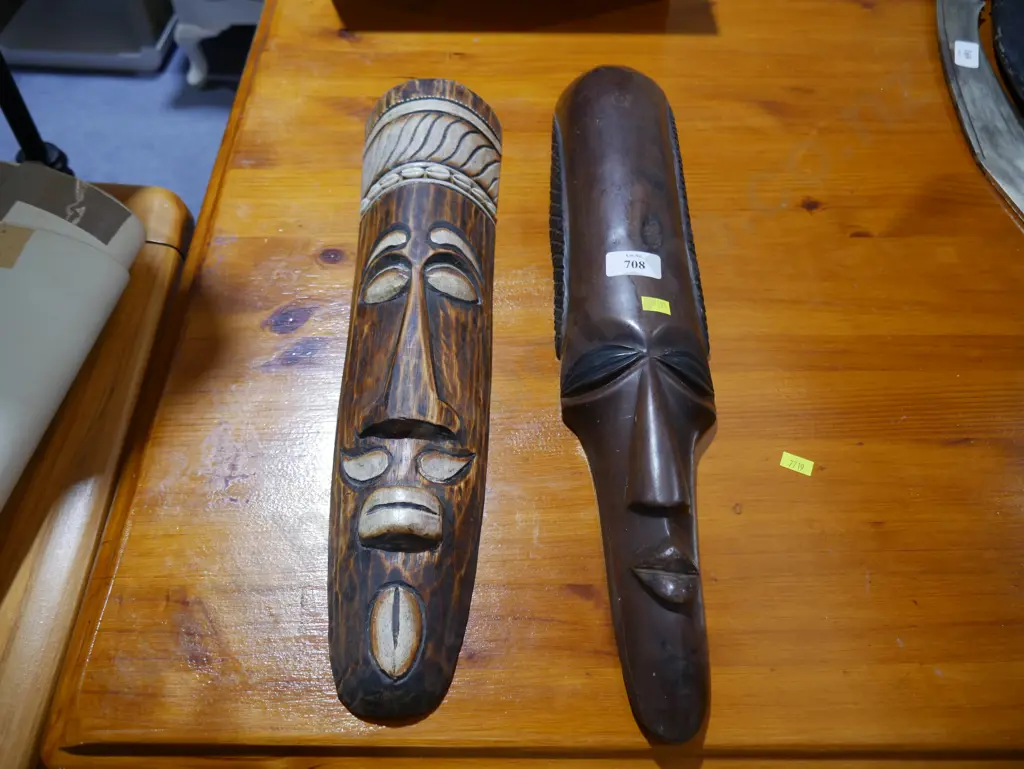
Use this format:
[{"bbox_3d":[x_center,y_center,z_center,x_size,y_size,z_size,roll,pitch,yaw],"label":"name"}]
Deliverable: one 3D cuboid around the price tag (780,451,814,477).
[{"bbox_3d":[0.201,0.056,0.585,0.022,0.001,0.012,19,58,12],"label":"price tag"}]

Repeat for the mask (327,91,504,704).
[{"bbox_3d":[-0.070,-0.035,0.609,0.125,0.062,0.527,0,56,0],"label":"mask"}]

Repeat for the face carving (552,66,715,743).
[{"bbox_3d":[0.093,-0.047,0.603,0.118,0.086,0.570,0,56,0],"label":"face carving"}]

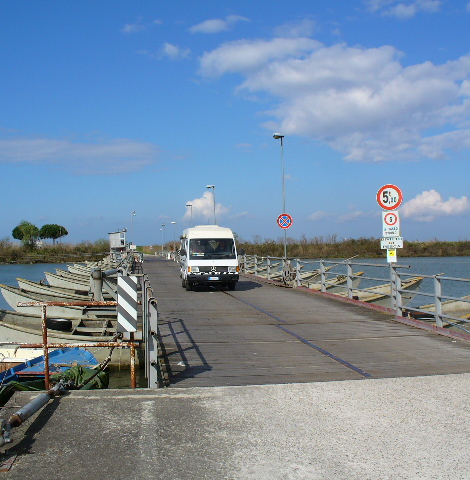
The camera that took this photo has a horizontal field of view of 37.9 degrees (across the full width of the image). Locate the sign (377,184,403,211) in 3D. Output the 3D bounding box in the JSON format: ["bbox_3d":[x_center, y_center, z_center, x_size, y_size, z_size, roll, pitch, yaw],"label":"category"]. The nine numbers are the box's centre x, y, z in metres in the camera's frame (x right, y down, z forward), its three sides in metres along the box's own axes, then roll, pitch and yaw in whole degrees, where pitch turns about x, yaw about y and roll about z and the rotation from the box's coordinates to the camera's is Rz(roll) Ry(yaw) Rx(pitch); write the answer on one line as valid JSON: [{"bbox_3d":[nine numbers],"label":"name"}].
[{"bbox_3d":[3.591,-0.982,15.800,0.600,0.600,0.040,-2,0,7],"label":"sign"}]

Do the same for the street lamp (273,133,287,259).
[{"bbox_3d":[1.788,-1.230,26.300,0.500,5.850,0.220,-2,0,-12],"label":"street lamp"}]

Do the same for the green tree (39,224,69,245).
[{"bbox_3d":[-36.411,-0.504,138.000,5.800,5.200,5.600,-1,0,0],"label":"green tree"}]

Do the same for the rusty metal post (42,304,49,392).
[{"bbox_3d":[-2.186,1.247,7.900,0.055,1.020,0.055,-3,0,0],"label":"rusty metal post"}]

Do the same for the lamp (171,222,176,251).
[{"bbox_3d":[-8.900,0.072,99.000,0.600,5.300,0.250,-1,0,-10],"label":"lamp"}]

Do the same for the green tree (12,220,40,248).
[{"bbox_3d":[-37.974,-0.725,124.000,5.000,5.700,4.900,-1,0,0],"label":"green tree"}]

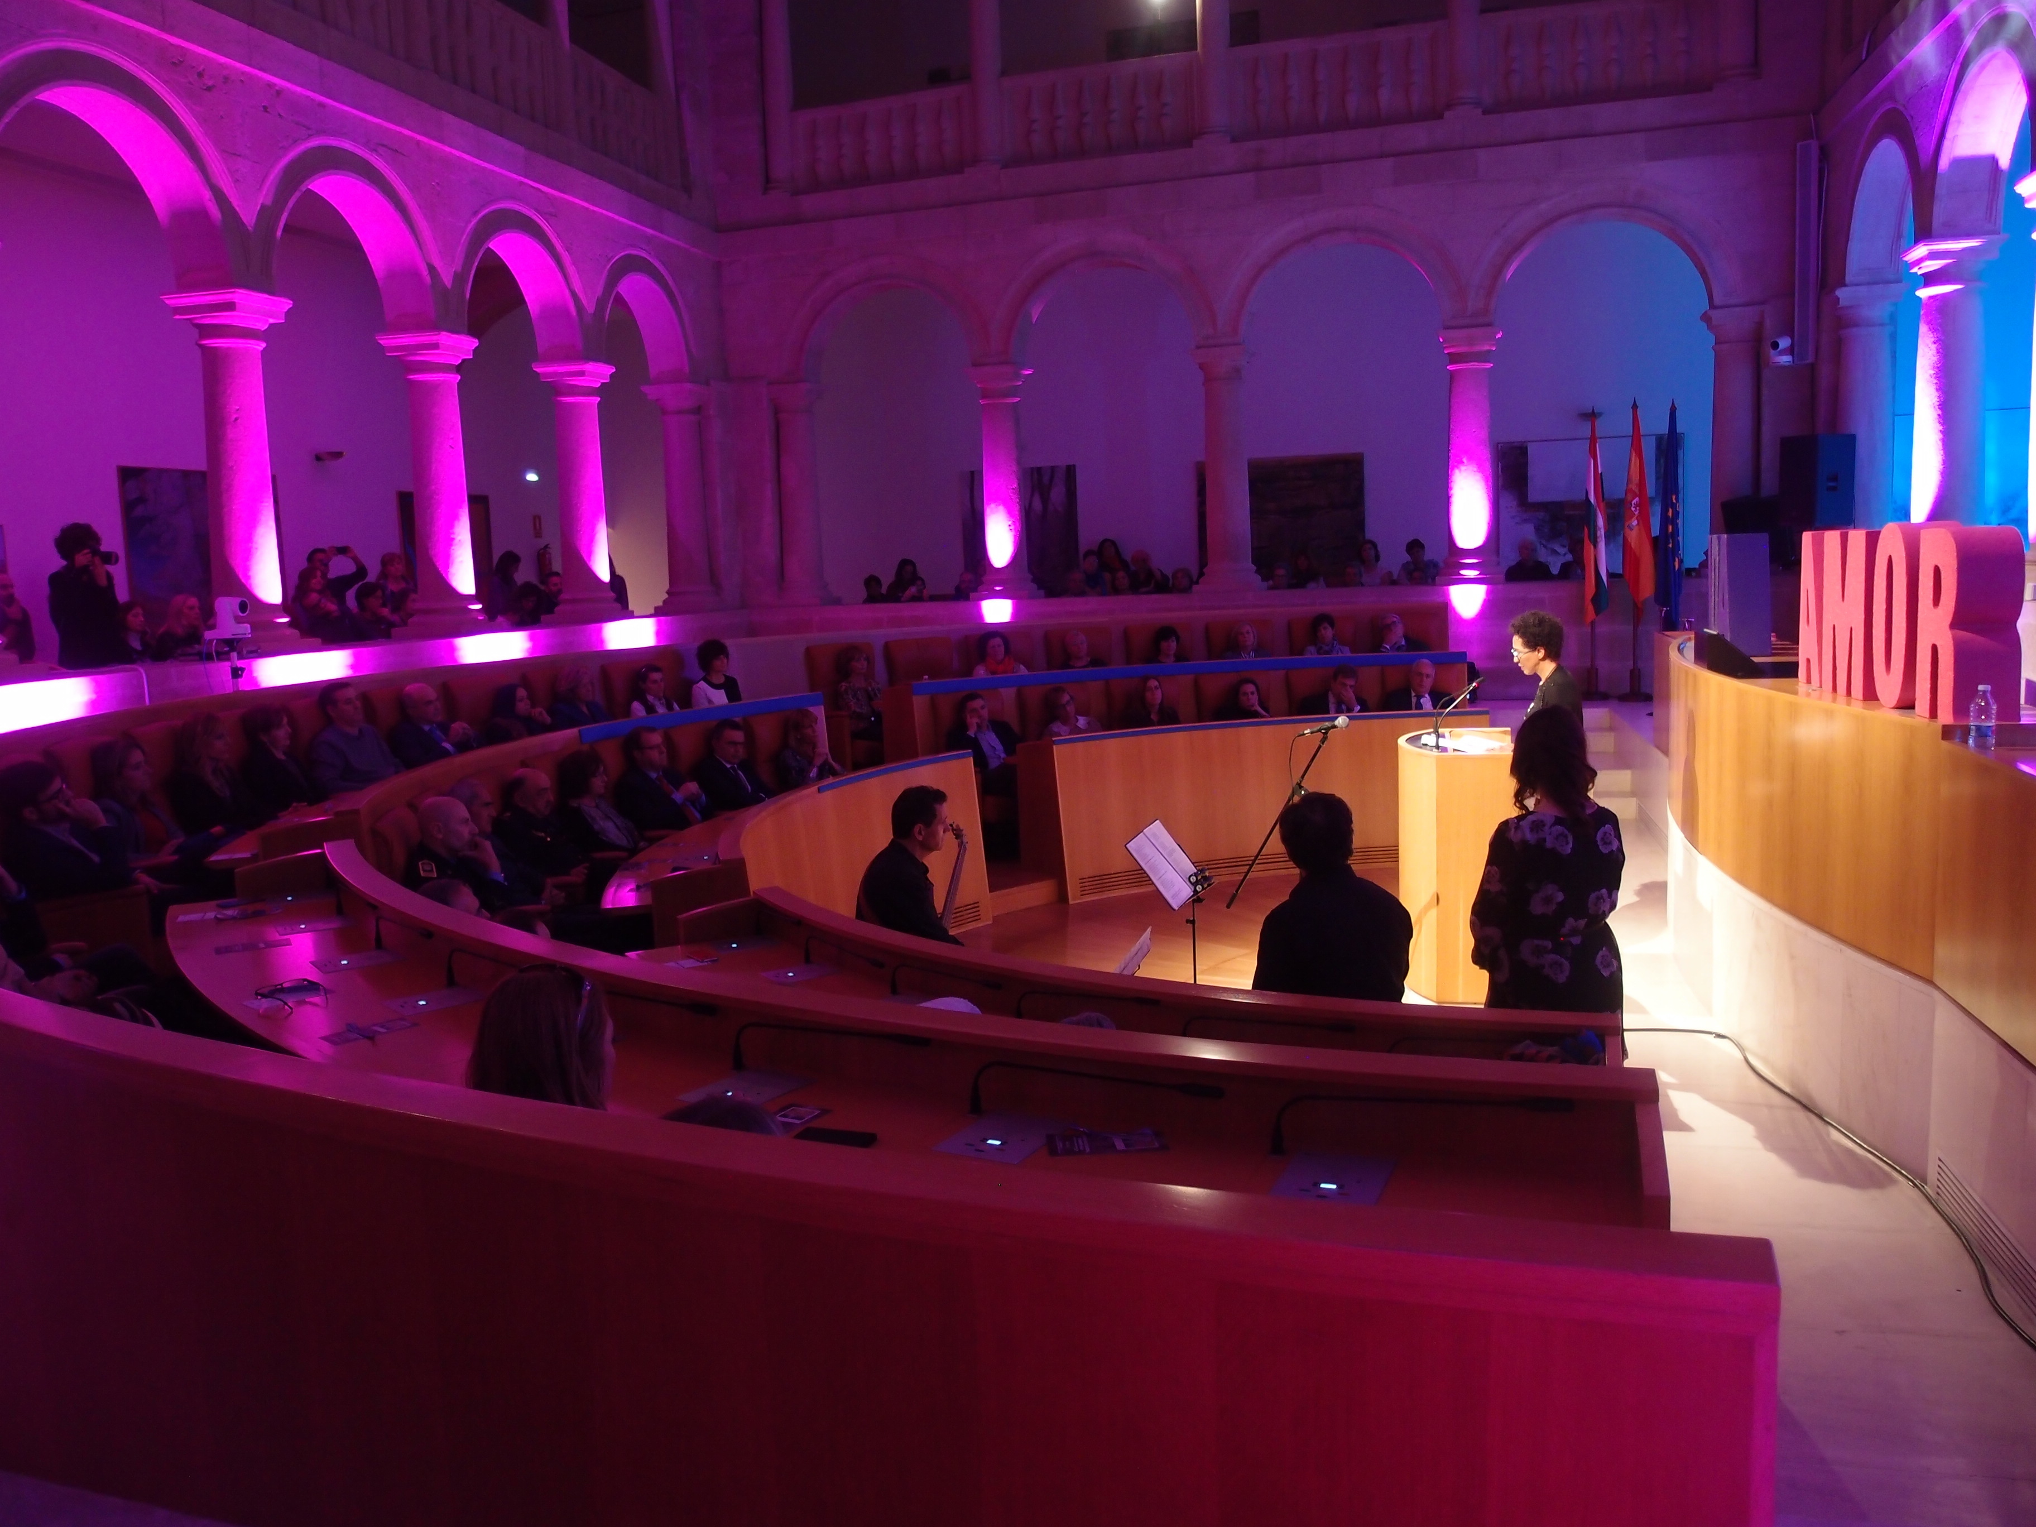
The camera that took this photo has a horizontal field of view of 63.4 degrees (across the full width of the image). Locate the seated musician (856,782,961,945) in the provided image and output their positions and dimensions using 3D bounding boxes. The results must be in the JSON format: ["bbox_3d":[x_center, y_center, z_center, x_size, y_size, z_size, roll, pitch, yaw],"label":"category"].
[{"bbox_3d":[-0.163,0.693,5.965,0.850,1.265,0.520,-4,7,-14],"label":"seated musician"}]

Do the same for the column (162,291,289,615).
[{"bbox_3d":[-4.931,-1.864,10.494,0.593,2.193,0.593,0,7,15],"label":"column"}]

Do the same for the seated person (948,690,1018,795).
[{"bbox_3d":[-0.148,0.108,12.439,0.600,1.250,0.800,-7,9,-34],"label":"seated person"}]

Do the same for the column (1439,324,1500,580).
[{"bbox_3d":[4.145,-2.776,15.033,0.580,2.265,0.580,0,7,16],"label":"column"}]

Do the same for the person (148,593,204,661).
[{"bbox_3d":[-5.430,-0.475,11.025,0.720,1.300,0.520,-2,7,3],"label":"person"}]

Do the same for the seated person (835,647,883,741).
[{"bbox_3d":[-1.110,-0.293,12.457,0.480,1.154,0.780,-6,8,-31],"label":"seated person"}]

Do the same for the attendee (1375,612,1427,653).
[{"bbox_3d":[3.271,-0.660,14.109,0.560,1.240,0.750,-2,7,5],"label":"attendee"}]

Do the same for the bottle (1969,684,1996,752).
[{"bbox_3d":[2.372,-0.110,4.050,0.063,0.168,0.063,0,7,15],"label":"bottle"}]

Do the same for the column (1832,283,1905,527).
[{"bbox_3d":[7.061,-2.722,13.569,0.560,2.265,0.560,0,7,16],"label":"column"}]

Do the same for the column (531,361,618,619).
[{"bbox_3d":[-3.938,-2.429,14.890,0.580,2.265,0.580,0,7,16],"label":"column"}]

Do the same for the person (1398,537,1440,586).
[{"bbox_3d":[3.967,-1.537,16.283,0.500,1.368,0.650,-1,7,12],"label":"person"}]

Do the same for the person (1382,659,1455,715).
[{"bbox_3d":[2.774,-0.120,11.140,0.520,1.166,0.750,-2,7,6],"label":"person"}]

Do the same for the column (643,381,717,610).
[{"bbox_3d":[-3.308,-2.649,16.449,0.533,2.253,0.576,0,7,15],"label":"column"}]

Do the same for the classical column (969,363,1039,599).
[{"bbox_3d":[-0.142,-2.733,16.046,0.593,2.253,0.593,-2,7,0],"label":"classical column"}]

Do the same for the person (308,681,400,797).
[{"bbox_3d":[-3.348,0.180,8.718,0.800,1.220,0.550,0,7,15],"label":"person"}]

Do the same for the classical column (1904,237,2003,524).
[{"bbox_3d":[6.356,-2.407,11.235,0.593,2.253,0.593,0,7,15],"label":"classical column"}]

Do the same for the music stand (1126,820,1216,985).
[{"bbox_3d":[0.592,0.785,5.651,0.480,1.140,0.480,1,8,23],"label":"music stand"}]

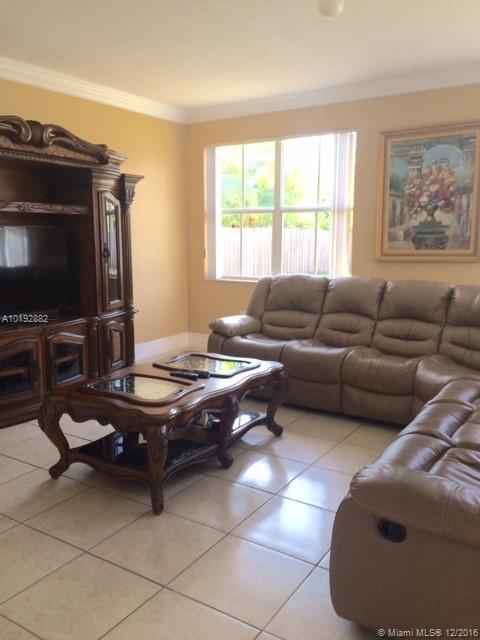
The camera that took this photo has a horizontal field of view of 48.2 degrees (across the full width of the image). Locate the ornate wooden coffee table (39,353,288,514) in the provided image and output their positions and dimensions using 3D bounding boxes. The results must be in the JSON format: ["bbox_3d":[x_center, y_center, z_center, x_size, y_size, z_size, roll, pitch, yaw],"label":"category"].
[{"bbox_3d":[-0.397,0.614,3.384,0.862,0.482,1.370,5,10,33],"label":"ornate wooden coffee table"}]

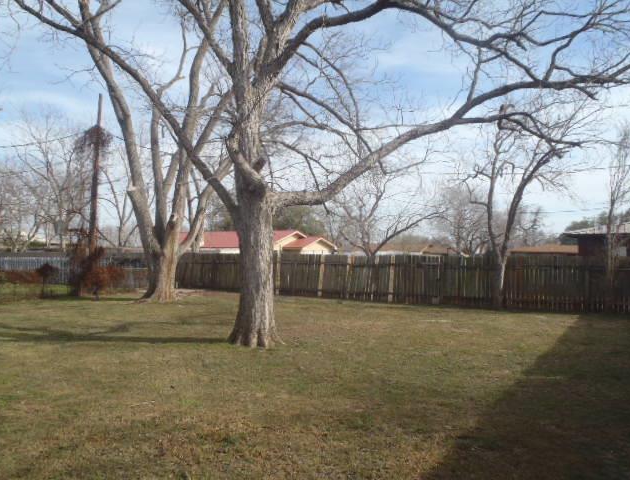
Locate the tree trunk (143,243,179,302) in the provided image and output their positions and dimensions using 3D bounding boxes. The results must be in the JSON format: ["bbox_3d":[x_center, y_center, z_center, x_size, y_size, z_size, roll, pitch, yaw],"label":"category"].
[{"bbox_3d":[-5.871,1.205,19.800,1.360,2.270,1.200,0,-1,0],"label":"tree trunk"}]

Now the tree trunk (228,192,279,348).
[{"bbox_3d":[-1.283,0.605,10.800,1.060,3.200,1.000,0,-1,0],"label":"tree trunk"}]

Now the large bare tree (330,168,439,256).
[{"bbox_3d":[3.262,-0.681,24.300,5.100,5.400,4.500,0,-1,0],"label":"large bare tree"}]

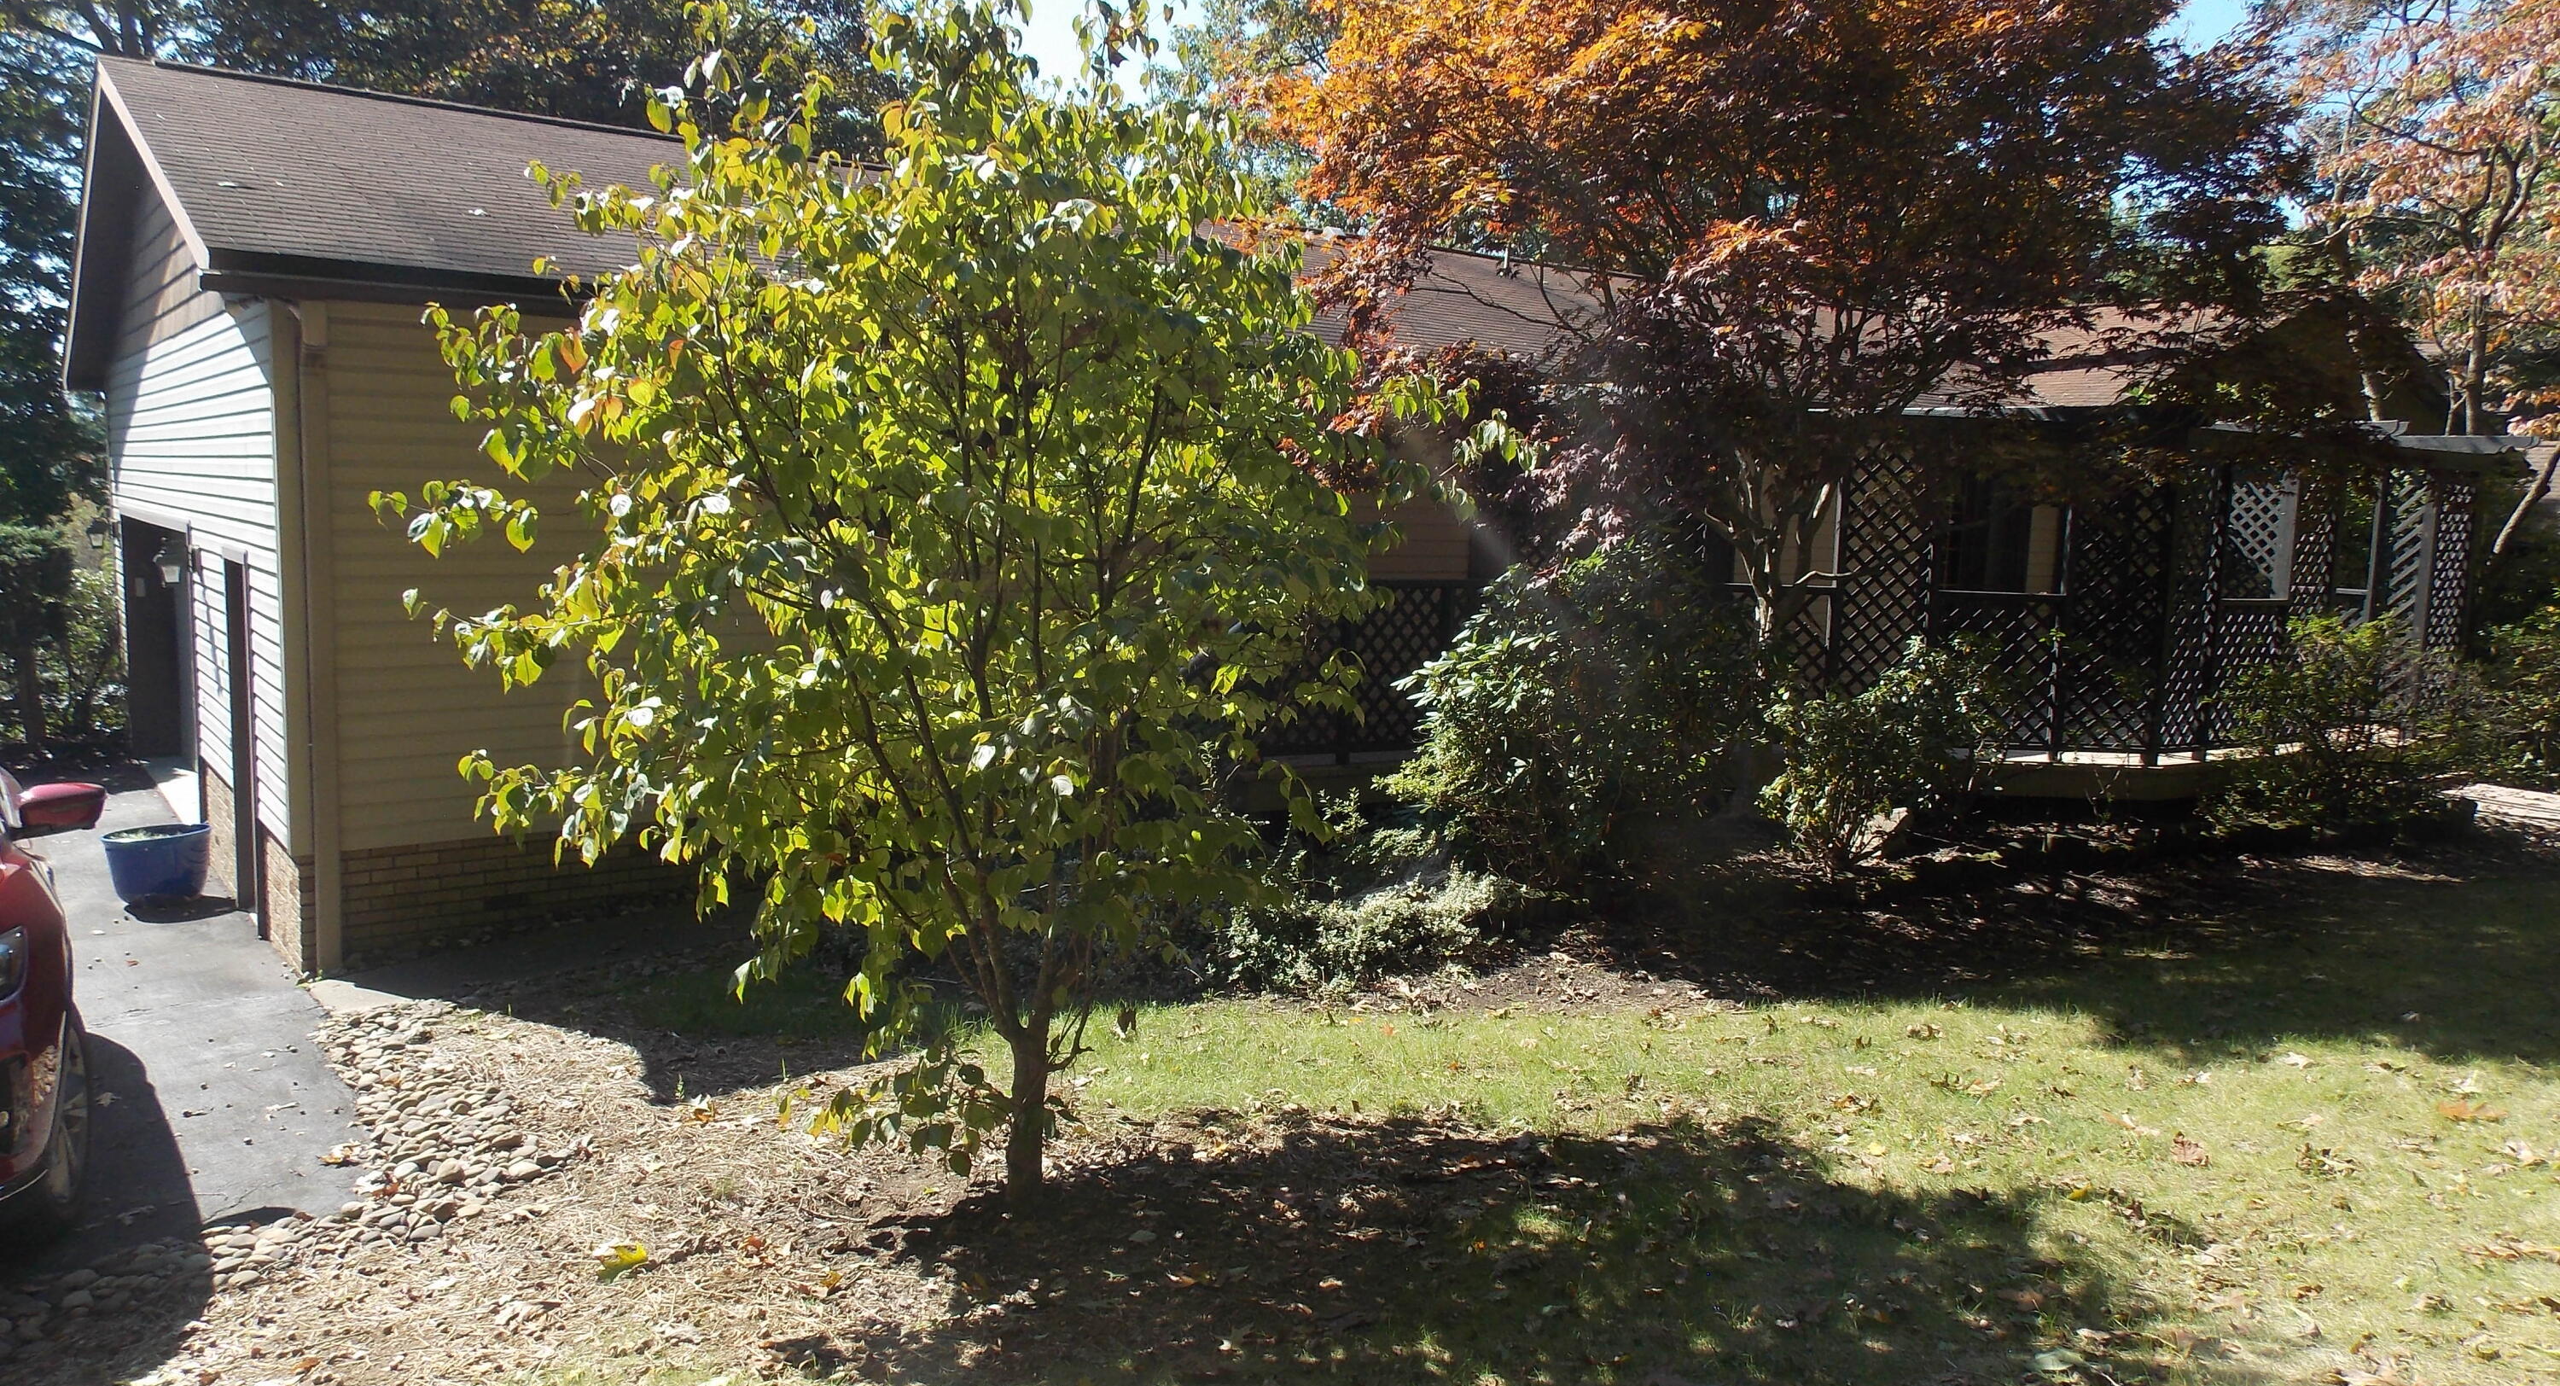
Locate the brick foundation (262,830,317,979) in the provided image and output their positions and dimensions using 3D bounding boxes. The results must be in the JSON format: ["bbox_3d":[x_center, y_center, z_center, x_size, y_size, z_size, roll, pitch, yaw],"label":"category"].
[{"bbox_3d":[-5.088,1.049,9.130,0.130,0.580,1.100,-3,8,-37],"label":"brick foundation"}]

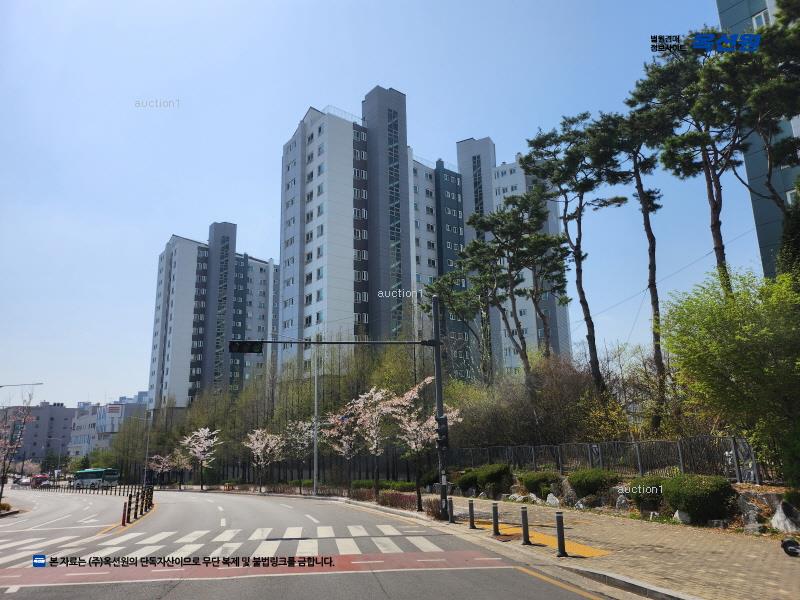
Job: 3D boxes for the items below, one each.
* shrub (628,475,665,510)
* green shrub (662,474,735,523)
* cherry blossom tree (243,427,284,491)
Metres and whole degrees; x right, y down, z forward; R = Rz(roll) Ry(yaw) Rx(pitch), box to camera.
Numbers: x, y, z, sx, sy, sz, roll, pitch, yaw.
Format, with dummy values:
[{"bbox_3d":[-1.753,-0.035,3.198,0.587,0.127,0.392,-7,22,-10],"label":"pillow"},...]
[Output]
[{"bbox_3d":[7.426,5.772,16.600,1.102,0.988,1.102,-7,-14,22],"label":"shrub"},{"bbox_3d":[8.137,5.445,15.200,1.829,1.173,1.646,-8,-14,26],"label":"green shrub"},{"bbox_3d":[-12.306,14.327,49.643,3.500,5.510,3.300,-2,-13,0],"label":"cherry blossom tree"}]

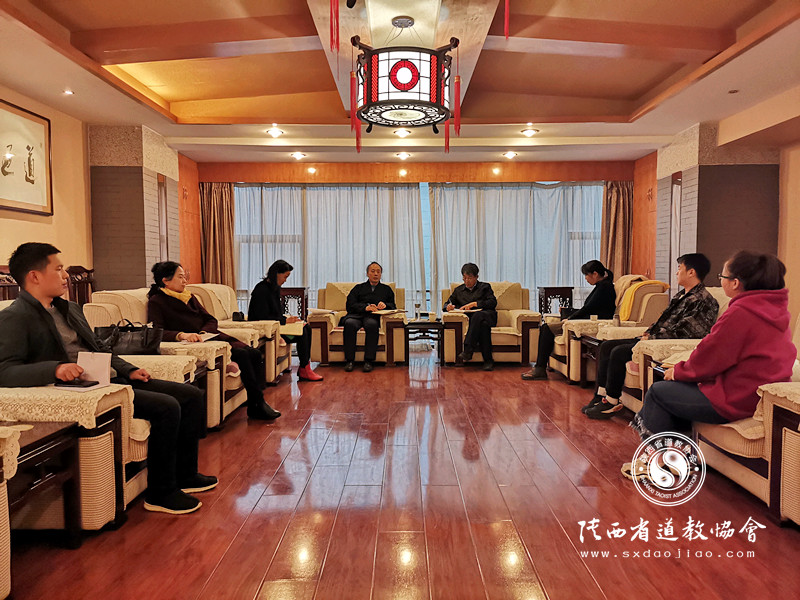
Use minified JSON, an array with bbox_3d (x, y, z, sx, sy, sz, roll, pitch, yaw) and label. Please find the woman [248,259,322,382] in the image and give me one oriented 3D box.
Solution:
[{"bbox_3d":[-1.143,0.195,6.067,0.770,1.182,0.500,-1,3,-8],"label":"woman"}]

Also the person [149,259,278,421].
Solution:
[{"bbox_3d":[-1.369,0.286,4.434,1.020,1.156,0.580,0,3,6],"label":"person"}]

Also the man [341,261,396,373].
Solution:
[{"bbox_3d":[-0.348,0.149,6.811,0.600,1.180,1.000,0,3,1],"label":"man"}]

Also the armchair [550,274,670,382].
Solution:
[{"bbox_3d":[1.985,0.304,6.016,0.980,0.950,1.090,0,3,1],"label":"armchair"}]

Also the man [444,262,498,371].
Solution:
[{"bbox_3d":[0.812,0.155,6.810,0.600,1.165,0.950,1,3,12],"label":"man"}]

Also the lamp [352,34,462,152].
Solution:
[{"bbox_3d":[0.023,-1.365,4.021,0.685,0.608,0.707,0,3,0],"label":"lamp"}]

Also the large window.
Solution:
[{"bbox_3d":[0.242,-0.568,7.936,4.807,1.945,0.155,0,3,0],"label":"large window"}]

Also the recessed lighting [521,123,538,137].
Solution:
[{"bbox_3d":[1.422,-1.834,6.559,0.180,0.070,0.180,0,3,0],"label":"recessed lighting"}]

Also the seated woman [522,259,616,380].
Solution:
[{"bbox_3d":[1.685,0.193,5.943,0.950,1.180,0.560,0,3,3],"label":"seated woman"}]

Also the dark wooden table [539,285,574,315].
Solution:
[{"bbox_3d":[1.955,0.267,7.597,0.360,0.860,0.360,0,3,1],"label":"dark wooden table"}]

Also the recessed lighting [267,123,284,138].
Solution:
[{"bbox_3d":[-1.358,-1.836,6.568,0.180,0.070,0.180,0,3,0],"label":"recessed lighting"}]

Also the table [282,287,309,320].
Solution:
[{"bbox_3d":[-1.378,0.277,7.660,0.403,0.852,0.387,0,3,0],"label":"table"}]

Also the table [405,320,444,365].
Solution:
[{"bbox_3d":[0.281,0.484,7.013,0.442,0.495,0.608,0,3,0],"label":"table"}]

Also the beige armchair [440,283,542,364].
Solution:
[{"bbox_3d":[1.032,0.256,7.170,1.105,0.928,0.972,0,3,0],"label":"beige armchair"}]

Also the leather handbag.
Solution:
[{"bbox_3d":[-1.687,0.276,3.761,0.420,0.280,0.180,0,3,0],"label":"leather handbag"}]

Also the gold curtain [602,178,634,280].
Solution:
[{"bbox_3d":[2.811,-0.433,7.763,0.460,2.220,0.160,0,3,1],"label":"gold curtain"}]

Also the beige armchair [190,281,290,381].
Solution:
[{"bbox_3d":[-1.585,0.316,6.029,0.970,0.930,1.090,0,3,1],"label":"beige armchair"}]

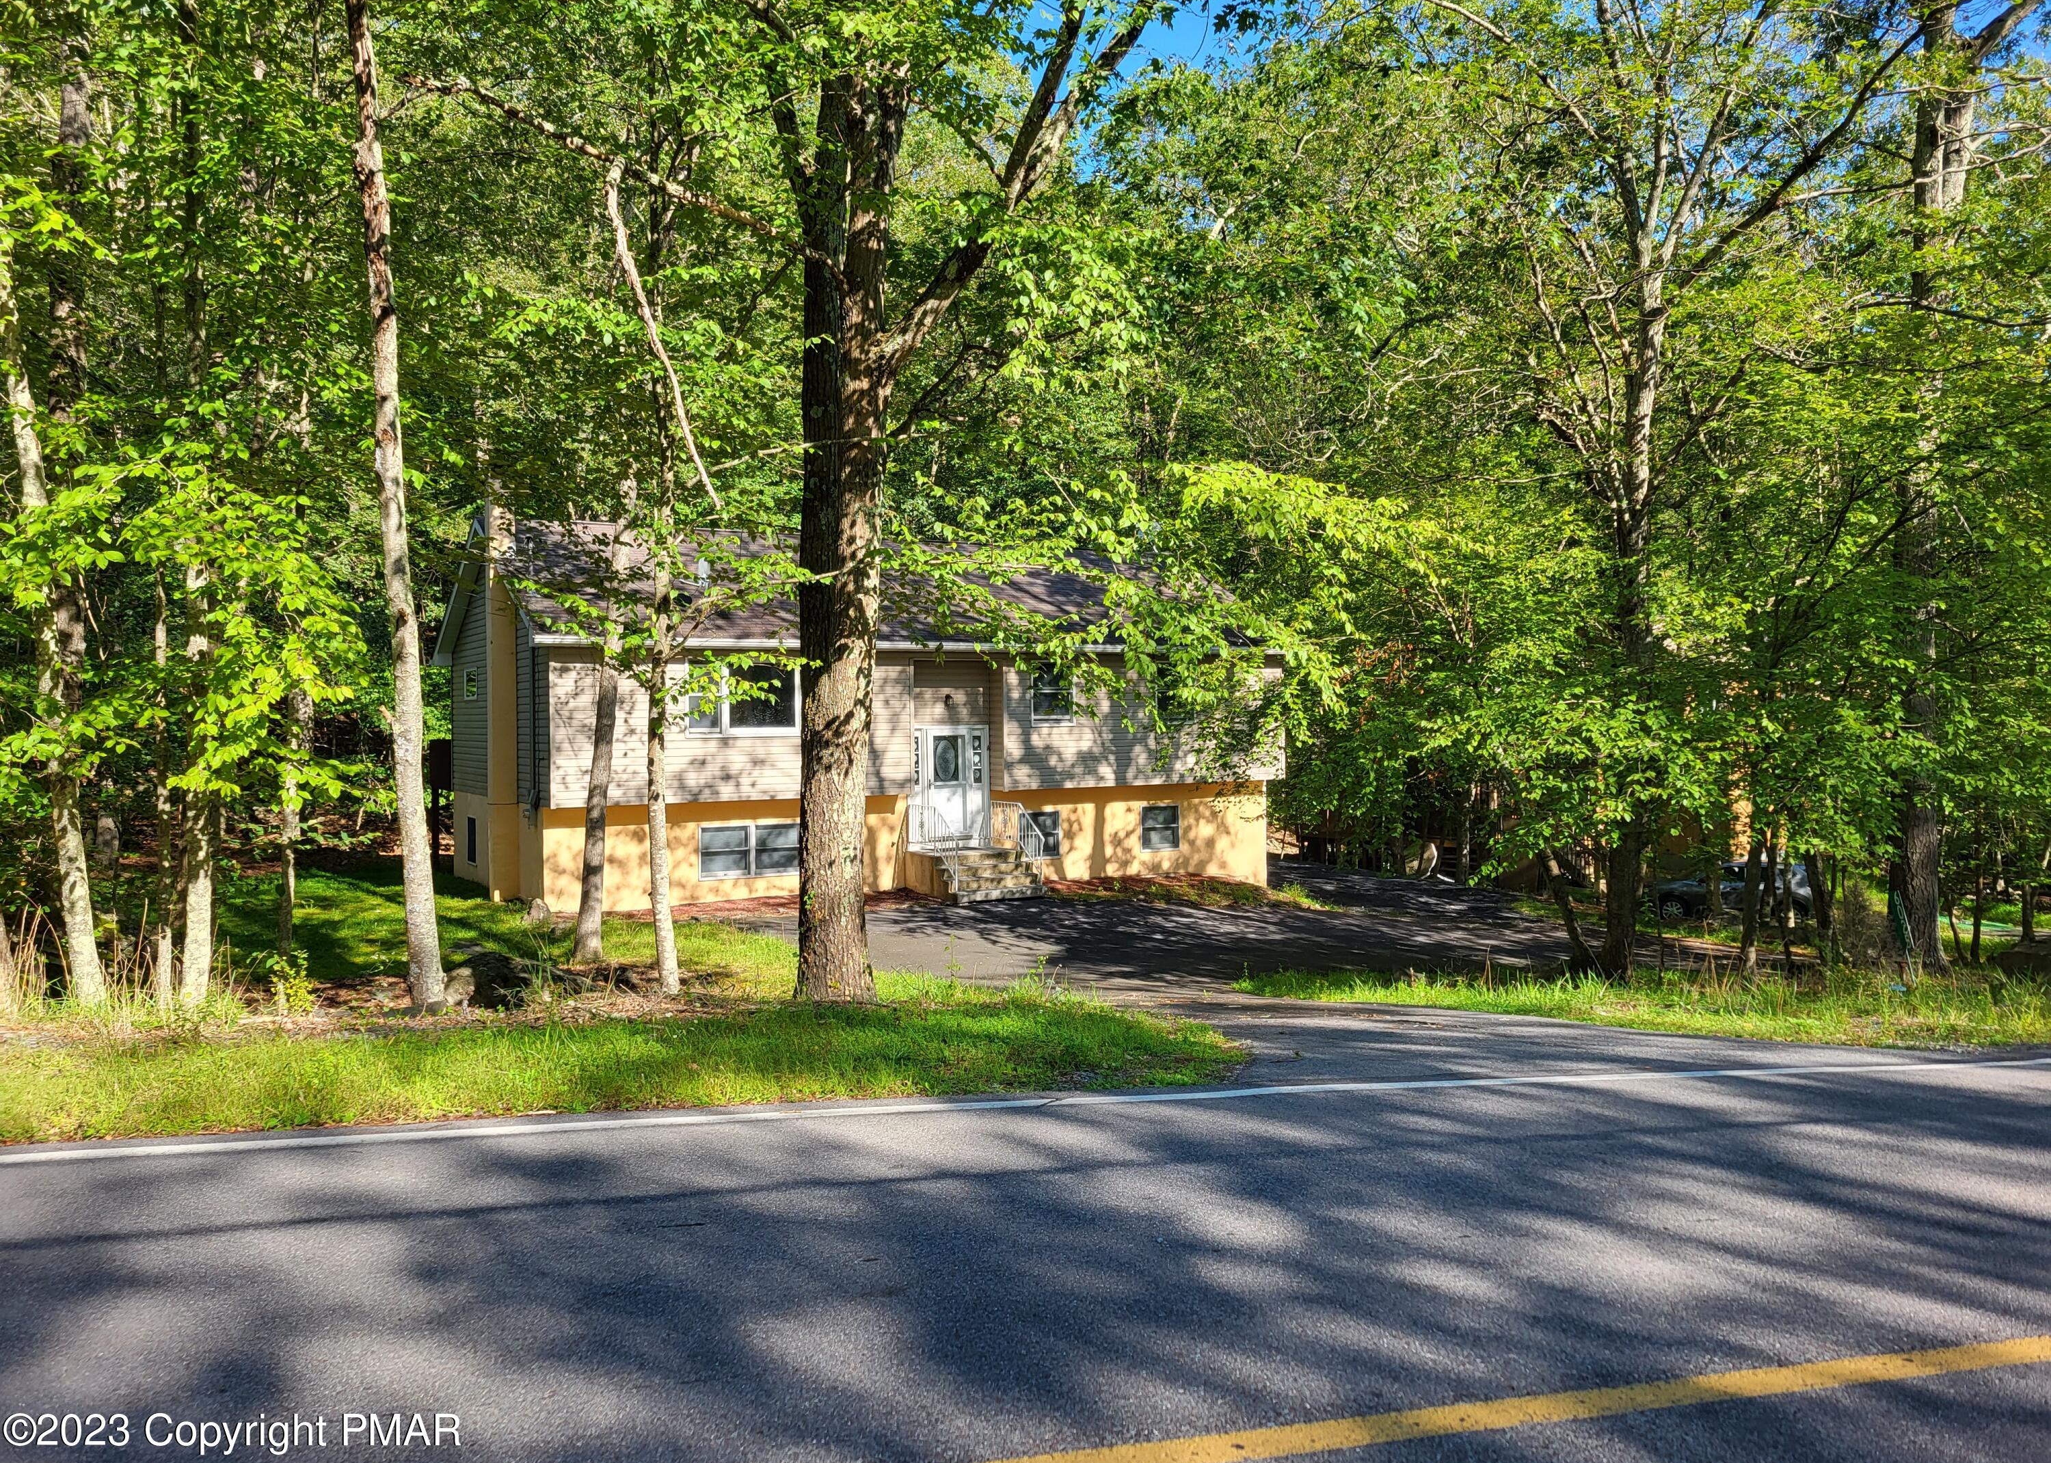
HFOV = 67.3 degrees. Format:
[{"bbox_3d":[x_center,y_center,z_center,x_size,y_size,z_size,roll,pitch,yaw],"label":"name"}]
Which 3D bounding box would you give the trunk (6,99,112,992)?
[{"bbox_3d":[-5.497,-1.092,8.750,0.480,5.306,0.400,-5,0,0],"label":"trunk"}]

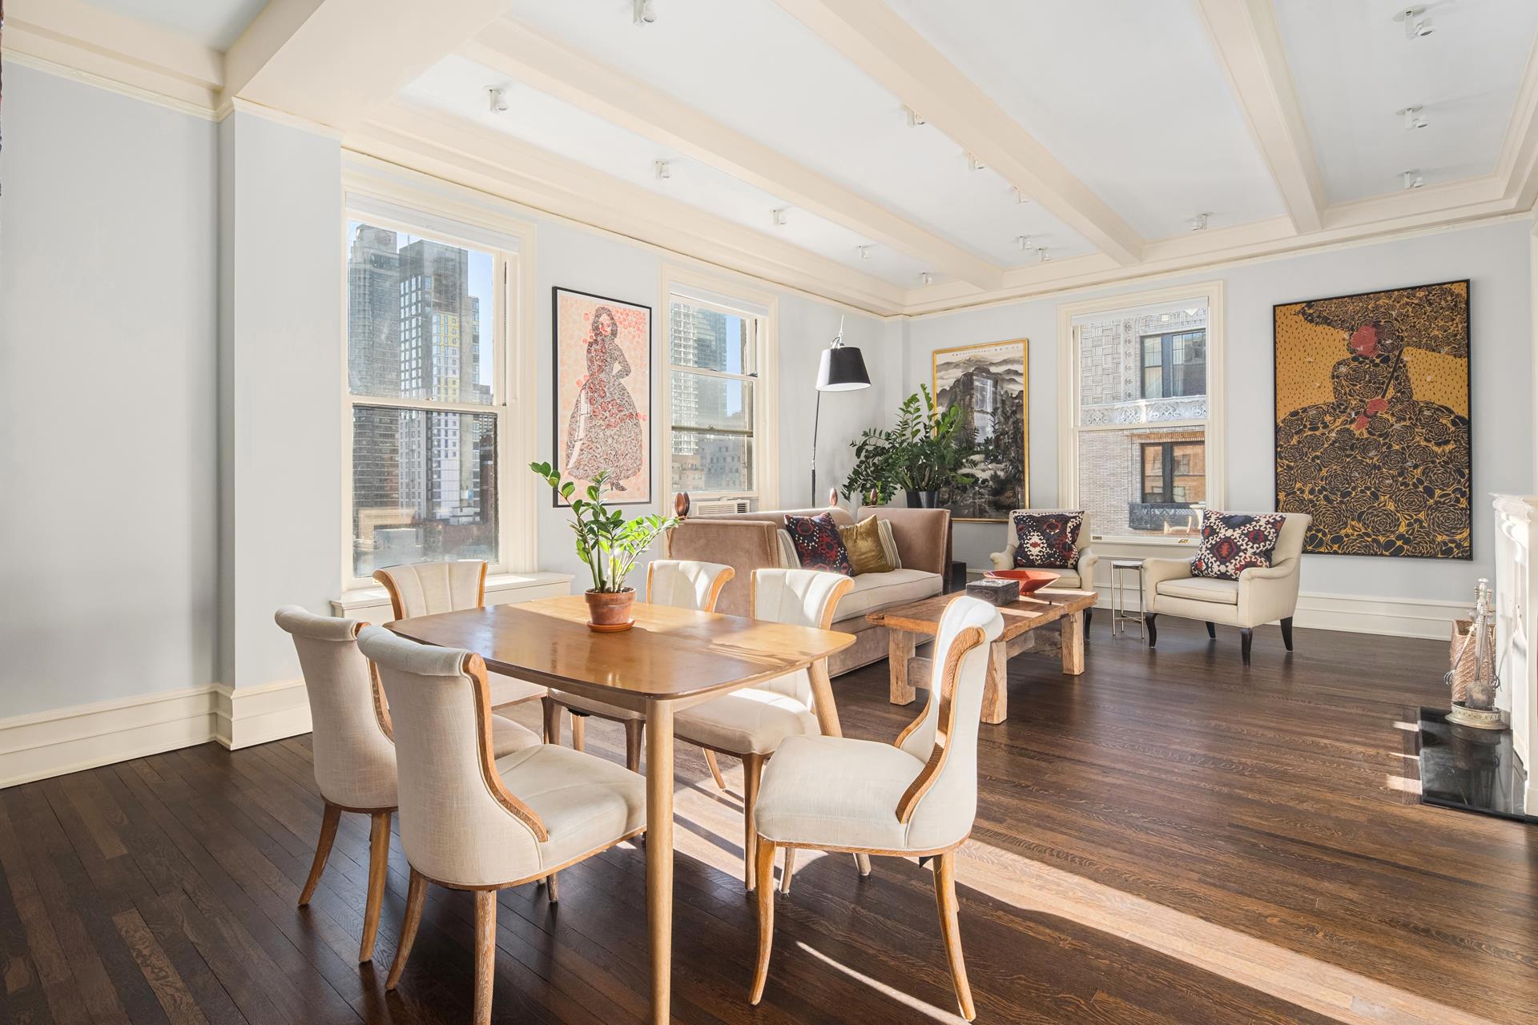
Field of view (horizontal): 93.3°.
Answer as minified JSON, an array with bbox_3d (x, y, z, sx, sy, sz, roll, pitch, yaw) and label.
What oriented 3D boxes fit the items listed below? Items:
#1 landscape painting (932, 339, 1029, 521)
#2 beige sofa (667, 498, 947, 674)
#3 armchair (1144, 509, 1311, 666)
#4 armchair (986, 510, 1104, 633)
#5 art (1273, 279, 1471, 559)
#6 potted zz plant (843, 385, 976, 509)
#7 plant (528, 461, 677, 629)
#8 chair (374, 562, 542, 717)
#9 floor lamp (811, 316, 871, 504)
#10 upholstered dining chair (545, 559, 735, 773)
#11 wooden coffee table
[{"bbox_3d":[2.206,-0.830,7.613,1.048,1.825,0.040,1,3,39],"label":"landscape painting"},{"bbox_3d":[0.393,0.510,5.182,0.900,1.000,2.200,1,3,40],"label":"beige sofa"},{"bbox_3d":[3.259,0.508,5.205,0.820,0.950,0.760,-2,2,-28],"label":"armchair"},{"bbox_3d":[2.299,0.481,6.018,0.780,0.960,0.830,0,2,25],"label":"armchair"},{"bbox_3d":[4.659,-0.677,5.659,1.176,2.049,0.050,1,3,39],"label":"art"},{"bbox_3d":[1.221,-0.390,6.285,1.100,1.420,0.950,-1,2,0],"label":"potted zz plant"},{"bbox_3d":[-0.542,0.104,2.406,0.460,0.549,0.380,-1,2,0],"label":"plant"},{"bbox_3d":[-1.199,0.670,2.868,0.590,0.885,0.490,1,3,37],"label":"chair"},{"bbox_3d":[0.514,-0.296,5.939,0.630,2.550,0.440,-1,2,0],"label":"floor lamp"},{"bbox_3d":[-0.474,0.664,2.846,0.490,0.885,0.590,1,3,38],"label":"upholstered dining chair"},{"bbox_3d":[1.370,0.797,4.440,0.740,0.465,1.600,1,3,40],"label":"wooden coffee table"}]

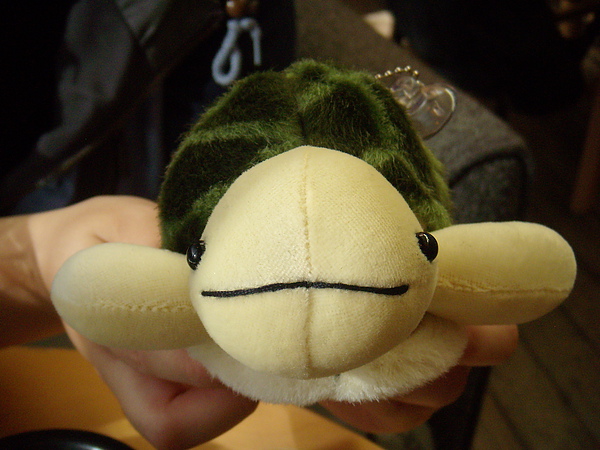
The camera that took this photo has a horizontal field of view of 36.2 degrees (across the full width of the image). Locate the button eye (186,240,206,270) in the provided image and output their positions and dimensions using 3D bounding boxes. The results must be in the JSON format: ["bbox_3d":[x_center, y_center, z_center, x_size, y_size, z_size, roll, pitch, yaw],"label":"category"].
[{"bbox_3d":[-0.034,0.010,0.305,0.005,0.009,0.009,15,19,-28],"label":"button eye"}]

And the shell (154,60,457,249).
[{"bbox_3d":[0.002,-0.026,0.365,0.115,0.070,0.115,-2,28,1],"label":"shell"}]

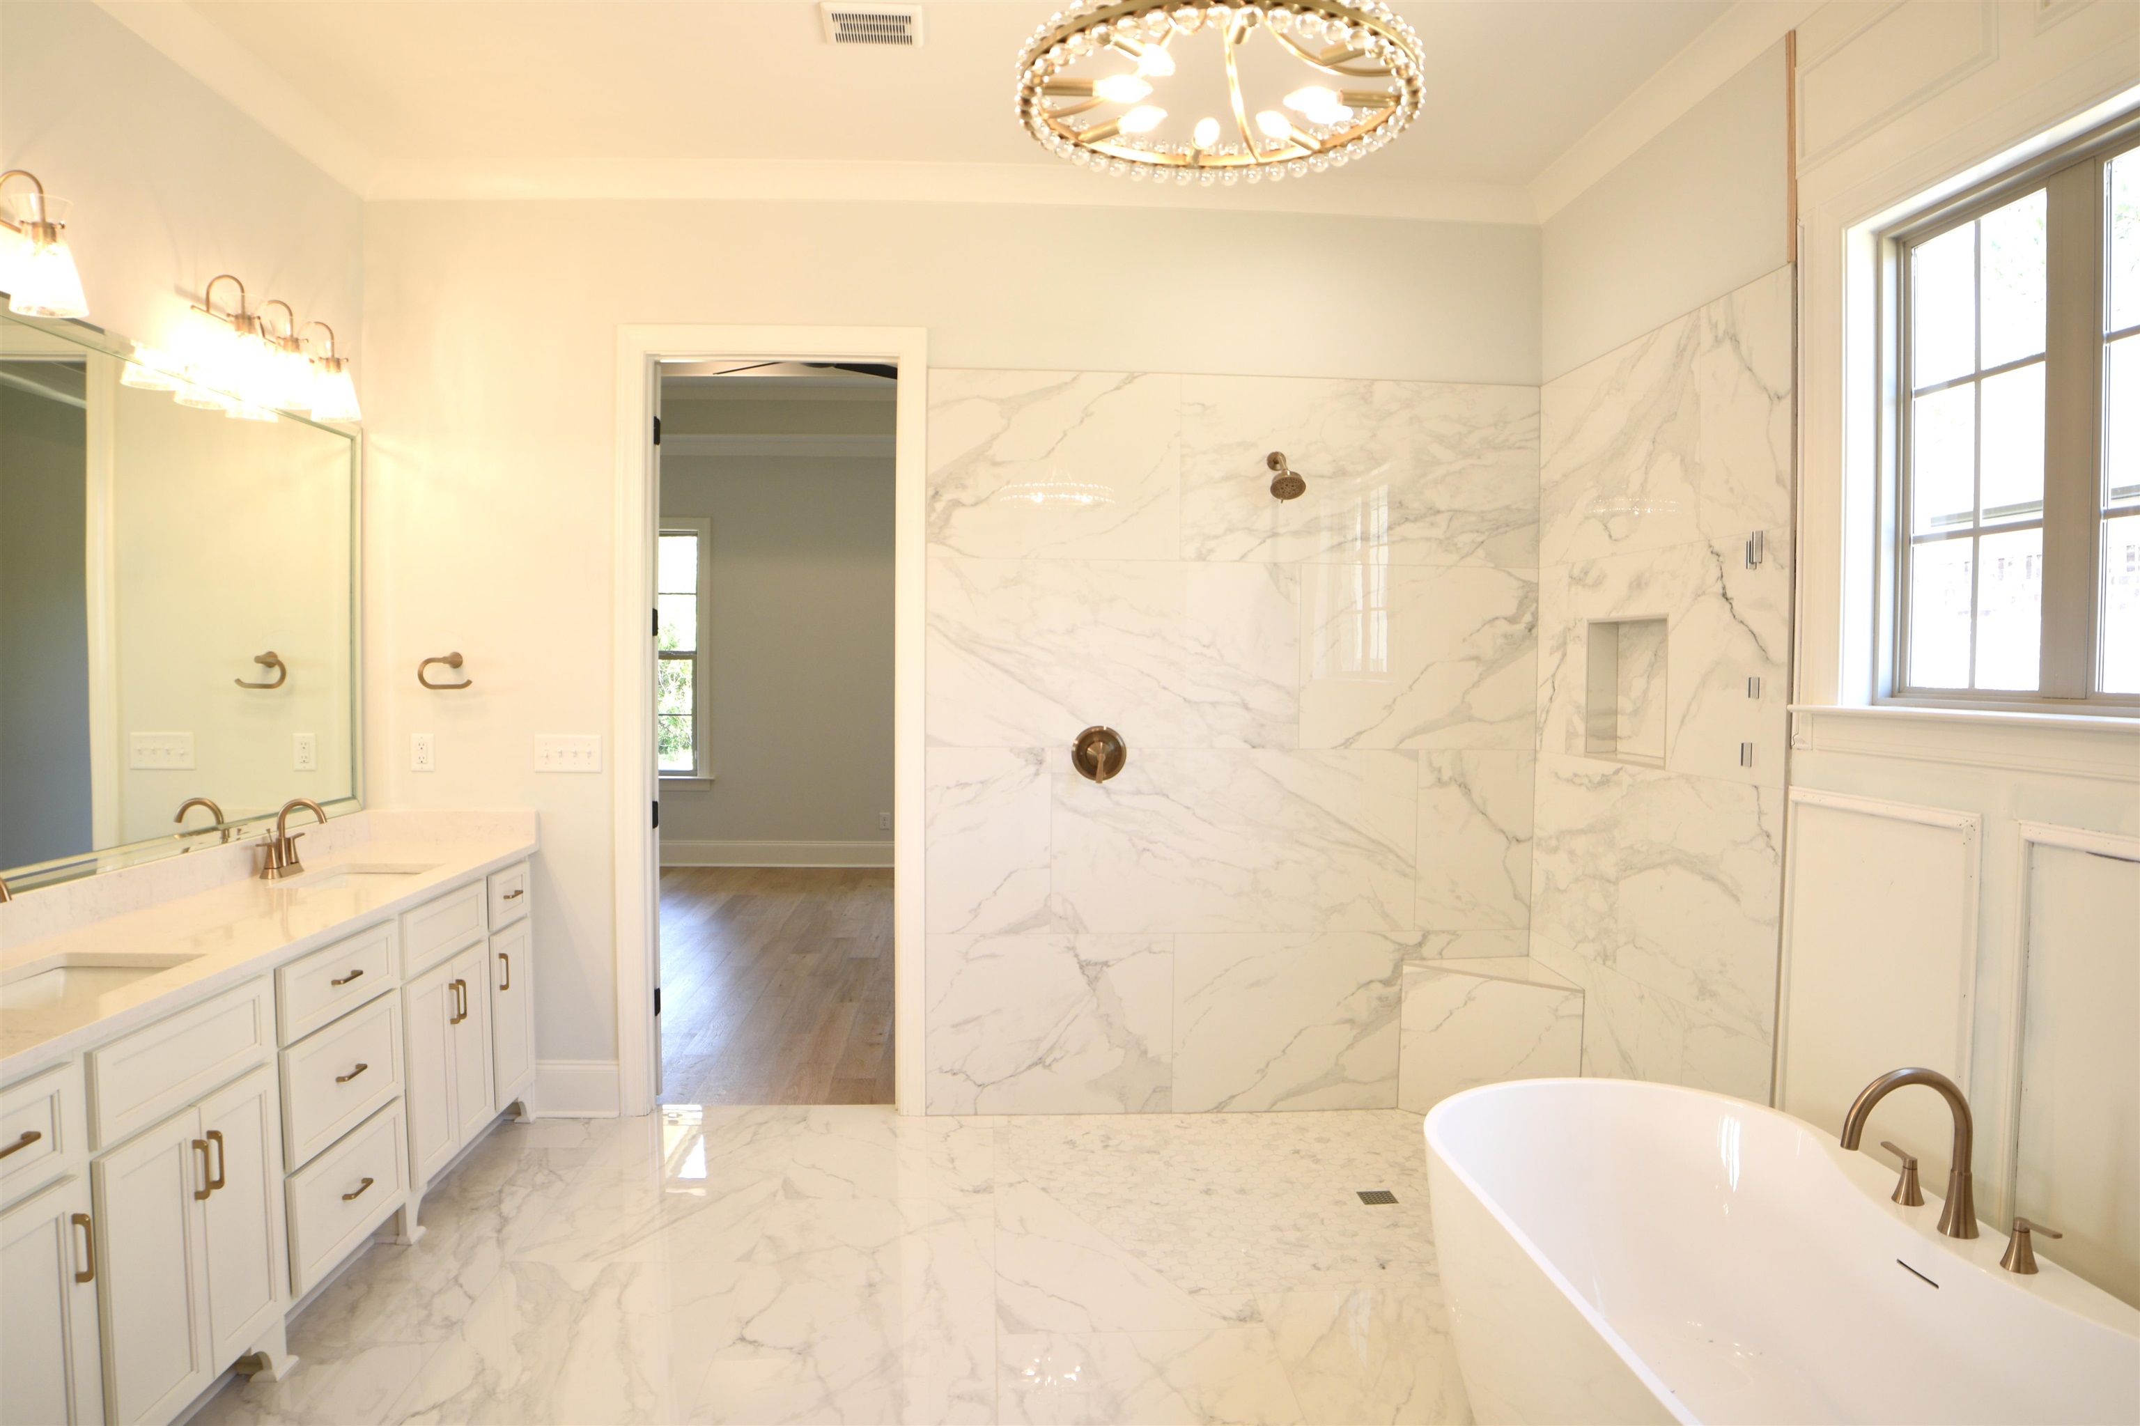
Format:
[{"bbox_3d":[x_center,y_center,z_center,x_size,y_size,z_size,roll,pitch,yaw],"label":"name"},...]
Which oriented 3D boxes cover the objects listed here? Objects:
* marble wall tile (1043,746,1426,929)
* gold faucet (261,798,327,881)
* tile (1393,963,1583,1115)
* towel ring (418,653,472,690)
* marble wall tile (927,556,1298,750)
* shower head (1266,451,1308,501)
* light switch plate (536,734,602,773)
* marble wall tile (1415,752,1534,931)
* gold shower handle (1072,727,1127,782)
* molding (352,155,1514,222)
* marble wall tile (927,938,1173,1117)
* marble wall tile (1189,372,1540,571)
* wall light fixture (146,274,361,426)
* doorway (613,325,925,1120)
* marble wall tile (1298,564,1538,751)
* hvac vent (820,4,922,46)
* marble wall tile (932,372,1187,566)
[{"bbox_3d":[0.541,0.417,4.066,1.200,0.600,0.010,0,2,-4],"label":"marble wall tile"},{"bbox_3d":[-2.021,0.325,3.276,0.160,0.198,0.210,0,2,-4],"label":"gold faucet"},{"bbox_3d":[1.337,1.091,3.990,0.590,0.504,0.012,2,2,40],"label":"tile"},{"bbox_3d":[-1.968,-0.131,3.946,0.165,0.119,0.070,0,2,-3],"label":"towel ring"},{"bbox_3d":[0.144,-0.187,4.018,1.206,0.601,0.010,0,2,-4],"label":"marble wall tile"},{"bbox_3d":[0.675,-0.747,3.927,0.114,0.176,0.200,0,2,-4],"label":"shower head"},{"bbox_3d":[-1.570,0.130,3.907,0.203,0.118,0.015,0,2,-4],"label":"light switch plate"},{"bbox_3d":[1.353,0.428,4.171,0.394,0.609,0.012,0,2,-3],"label":"marble wall tile"},{"bbox_3d":[0.099,0.137,4.054,0.178,0.184,0.075,0,2,-3],"label":"gold shower handle"},{"bbox_3d":[-0.325,-1.669,3.971,3.783,0.100,0.080,0,2,-3],"label":"molding"},{"bbox_3d":[-0.063,1.009,4.048,0.800,0.589,0.010,0,2,-4],"label":"marble wall tile"},{"bbox_3d":[0.959,-0.792,4.112,1.195,0.610,0.012,0,2,-3],"label":"marble wall tile"},{"bbox_3d":[-2.022,-0.924,3.180,0.195,0.265,0.540,0,2,-4],"label":"wall light fixture"},{"bbox_3d":[-0.939,0.041,4.007,0.961,2.507,0.150,0,2,-4],"label":"doorway"},{"bbox_3d":[1.157,-0.182,4.141,0.795,0.610,0.012,0,2,-3],"label":"marble wall tile"},{"bbox_3d":[-0.484,-1.685,3.073,0.243,0.014,0.194,0,2,-3],"label":"hvac vent"},{"bbox_3d":[-0.047,-0.787,3.984,0.811,0.597,0.010,0,2,-4],"label":"marble wall tile"}]

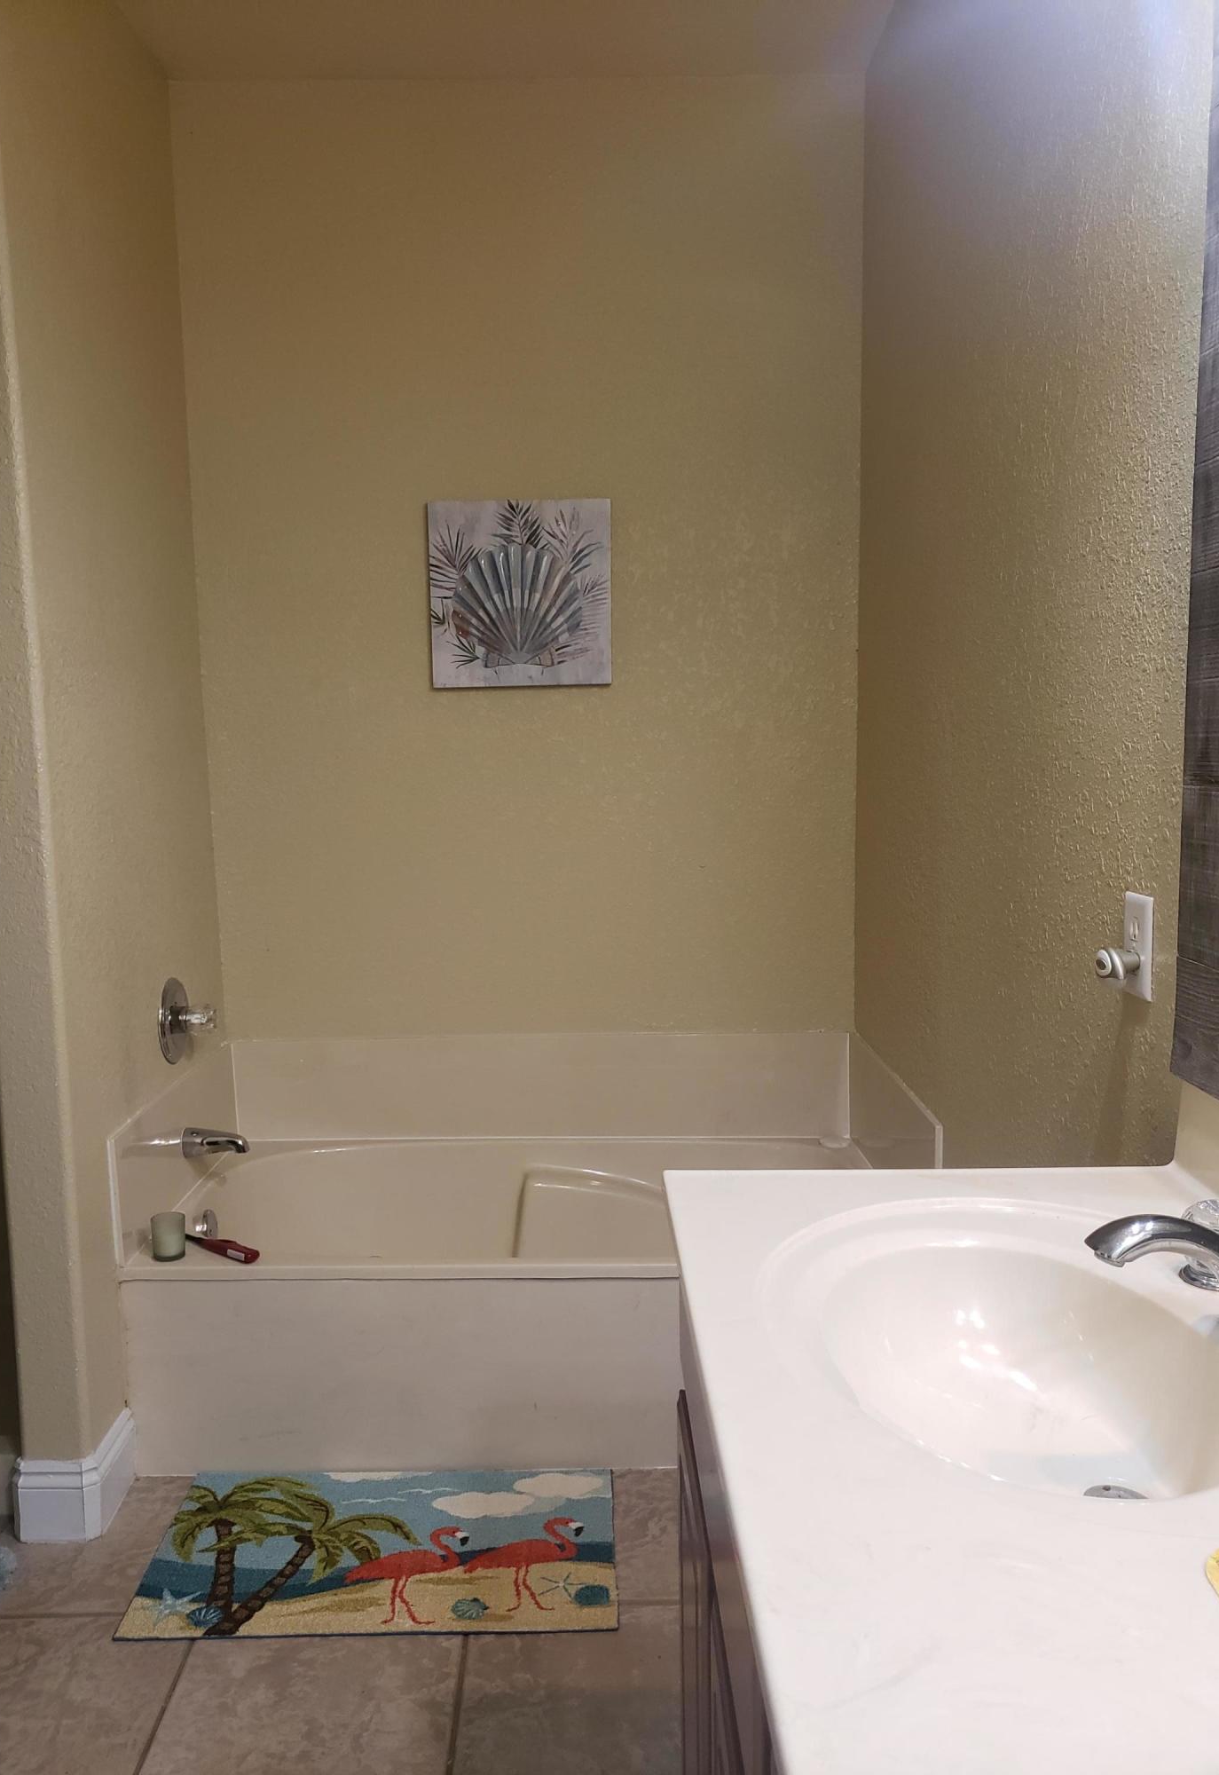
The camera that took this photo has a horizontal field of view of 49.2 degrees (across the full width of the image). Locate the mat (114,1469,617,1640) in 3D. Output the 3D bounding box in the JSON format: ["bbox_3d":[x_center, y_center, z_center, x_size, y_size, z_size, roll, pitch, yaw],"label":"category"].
[{"bbox_3d":[-0.379,1.111,2.263,0.777,0.011,0.460,-1,6,-1],"label":"mat"}]

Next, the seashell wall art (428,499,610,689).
[{"bbox_3d":[-0.199,-0.663,3.017,0.406,0.411,0.026,-1,6,-1],"label":"seashell wall art"}]

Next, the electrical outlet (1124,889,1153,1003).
[{"bbox_3d":[0.595,0.066,1.507,0.009,0.115,0.075,-1,6,-1],"label":"electrical outlet"}]

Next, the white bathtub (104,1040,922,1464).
[{"bbox_3d":[-0.148,0.723,2.792,1.481,0.660,0.779,-1,6,-1],"label":"white bathtub"}]

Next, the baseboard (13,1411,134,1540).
[{"bbox_3d":[-0.950,1.040,2.371,0.151,0.142,0.214,-1,6,-1],"label":"baseboard"}]

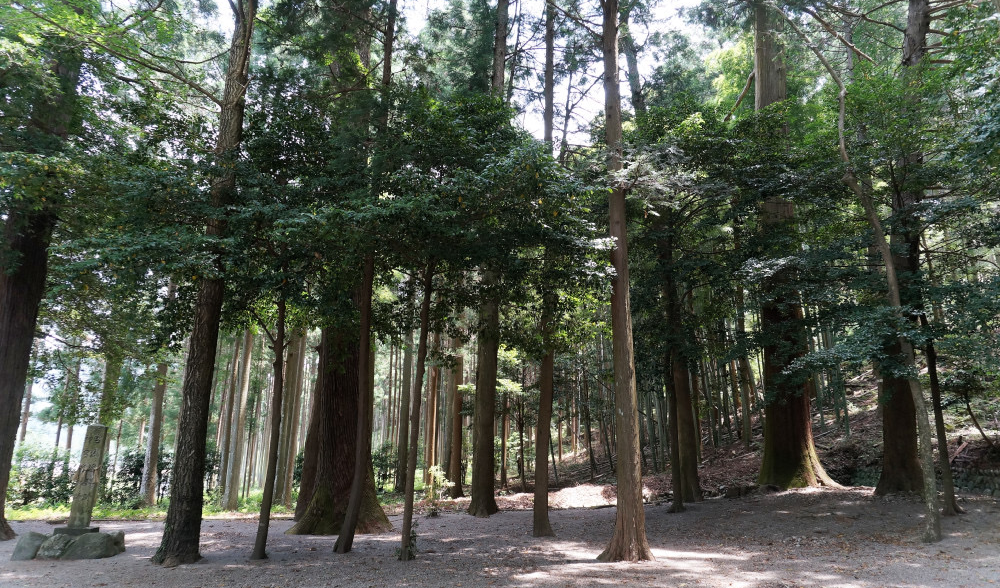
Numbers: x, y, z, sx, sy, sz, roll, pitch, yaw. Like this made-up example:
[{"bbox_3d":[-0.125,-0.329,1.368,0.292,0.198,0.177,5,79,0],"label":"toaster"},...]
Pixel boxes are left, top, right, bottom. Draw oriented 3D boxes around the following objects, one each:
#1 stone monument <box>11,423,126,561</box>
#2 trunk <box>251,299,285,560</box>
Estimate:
[{"bbox_3d":[-5.121,2.382,8.223,1.150,1.529,0.900,4,-12,-14],"label":"stone monument"},{"bbox_3d":[-2.841,1.617,8.247,0.195,3.125,0.195,4,-12,-18],"label":"trunk"}]

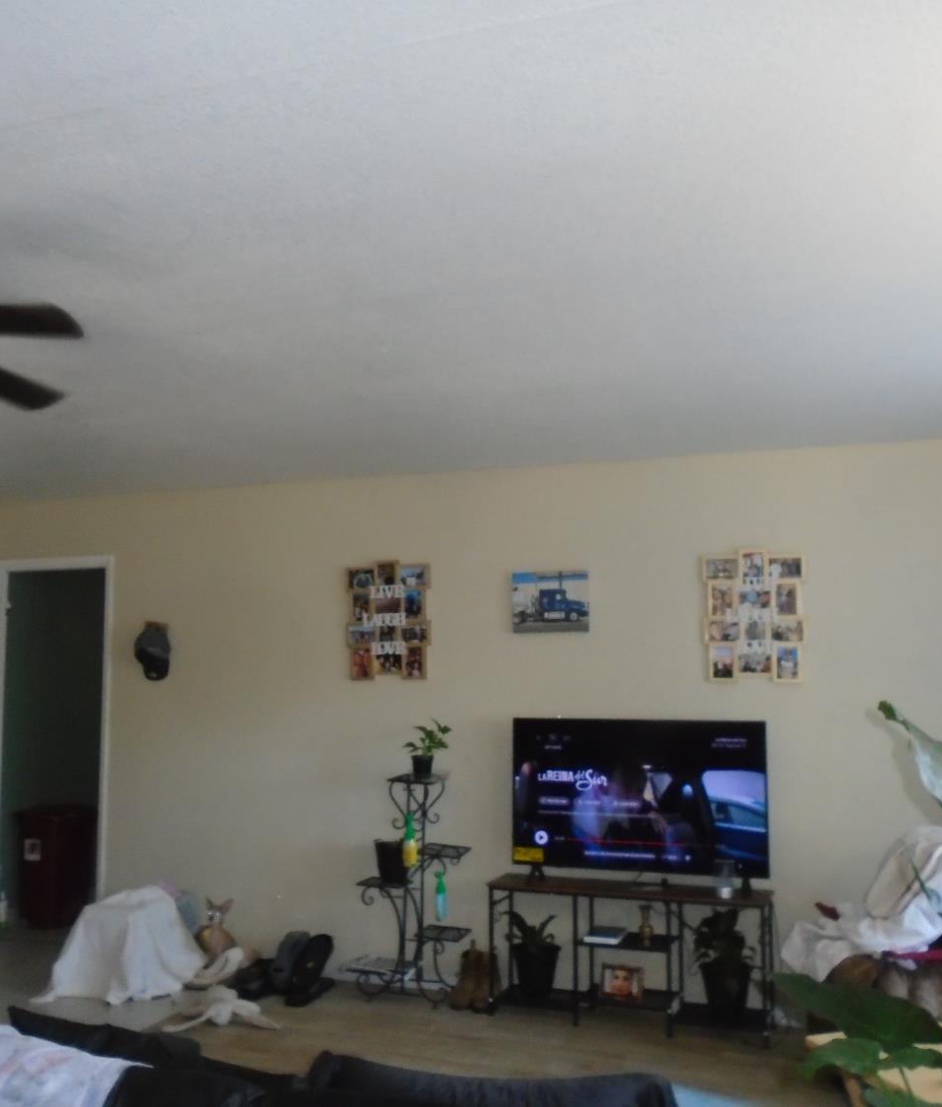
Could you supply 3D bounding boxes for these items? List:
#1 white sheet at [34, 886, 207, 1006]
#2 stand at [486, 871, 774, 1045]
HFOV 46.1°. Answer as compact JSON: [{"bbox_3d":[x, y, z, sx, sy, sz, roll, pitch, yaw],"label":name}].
[{"bbox_3d":[-1.666,1.845,5.290,0.620,0.440,0.520,-2,-6,19],"label":"white sheet"},{"bbox_3d":[0.693,1.732,4.801,1.200,0.550,0.330,-2,-6,21],"label":"stand"}]

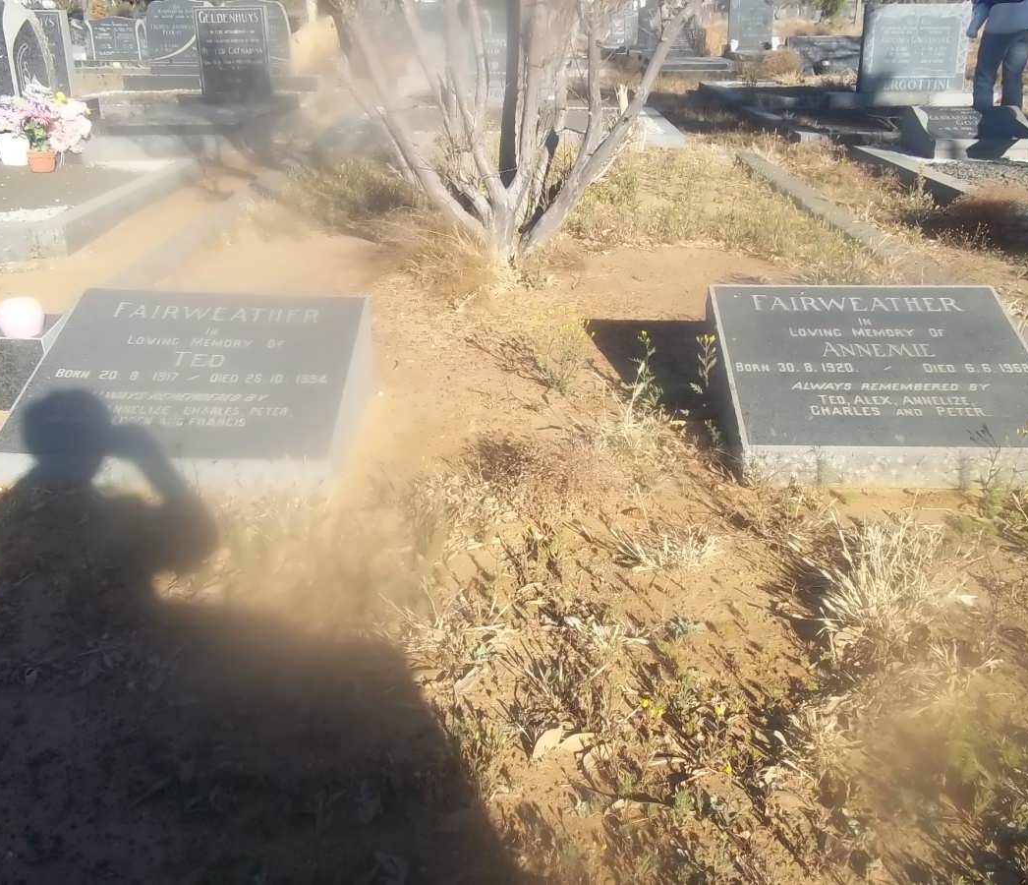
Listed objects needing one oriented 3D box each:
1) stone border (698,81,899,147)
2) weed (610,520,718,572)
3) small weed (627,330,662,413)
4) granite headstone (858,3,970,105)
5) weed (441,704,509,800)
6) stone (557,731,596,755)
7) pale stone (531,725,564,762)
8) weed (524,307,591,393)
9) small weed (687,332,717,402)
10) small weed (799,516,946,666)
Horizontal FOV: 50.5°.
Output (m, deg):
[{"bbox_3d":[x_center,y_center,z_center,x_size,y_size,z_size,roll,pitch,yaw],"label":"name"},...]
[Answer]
[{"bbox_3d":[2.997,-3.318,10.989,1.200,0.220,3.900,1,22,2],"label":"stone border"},{"bbox_3d":[0.316,0.212,2.299,0.224,0.072,0.157,0,22,0],"label":"weed"},{"bbox_3d":[0.370,-0.200,3.102,0.101,0.248,0.101,0,22,0],"label":"small weed"},{"bbox_3d":[3.573,-3.485,9.750,0.920,0.870,0.180,1,22,1],"label":"granite headstone"},{"bbox_3d":[-0.057,0.451,1.602,0.098,0.139,0.093,0,22,0],"label":"weed"},{"bbox_3d":[0.101,0.489,1.766,0.058,0.022,0.036,0,22,-1],"label":"stone"},{"bbox_3d":[0.055,0.491,1.784,0.040,0.018,0.085,14,26,31],"label":"pale stone"},{"bbox_3d":[0.135,-0.281,3.291,0.196,0.257,0.196,0,22,0],"label":"weed"},{"bbox_3d":[0.554,-0.221,3.211,0.087,0.207,0.087,0,22,0],"label":"small weed"},{"bbox_3d":[0.657,0.255,1.982,0.261,0.230,0.248,0,22,0],"label":"small weed"}]

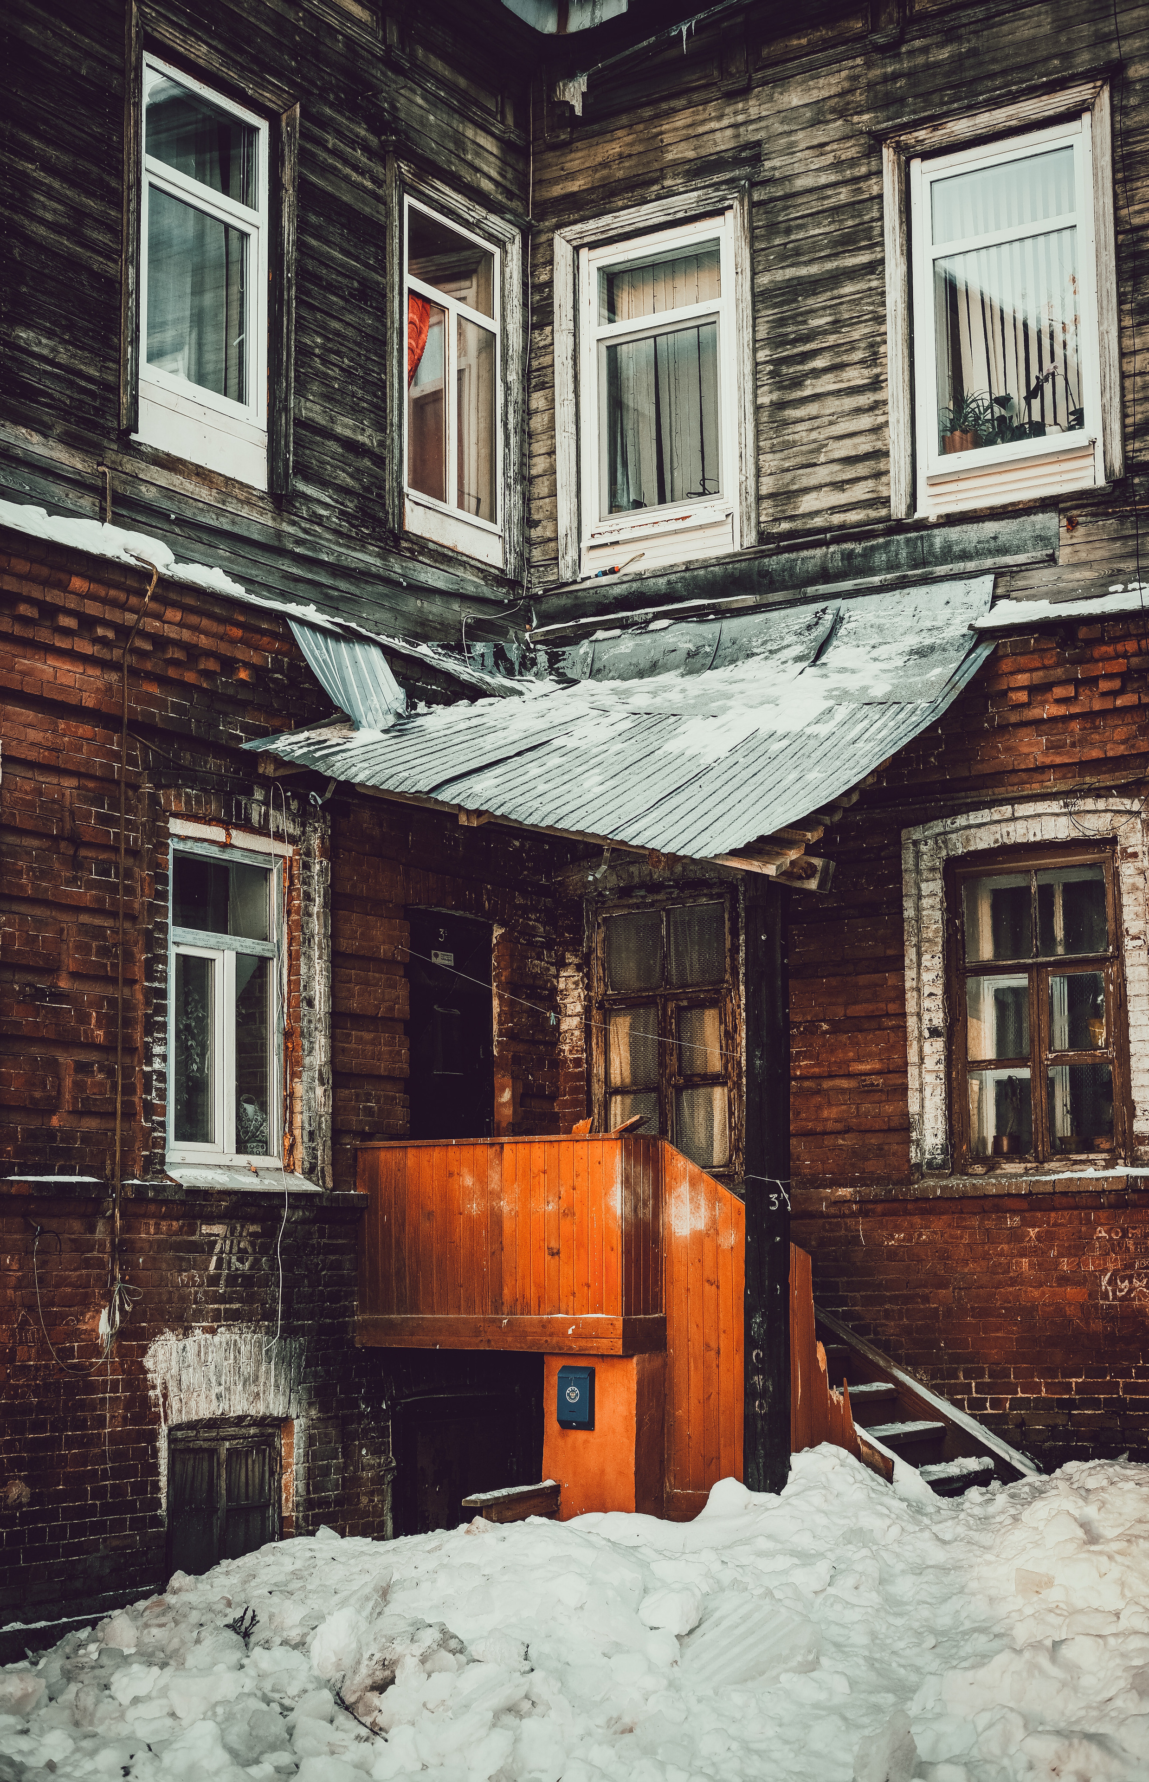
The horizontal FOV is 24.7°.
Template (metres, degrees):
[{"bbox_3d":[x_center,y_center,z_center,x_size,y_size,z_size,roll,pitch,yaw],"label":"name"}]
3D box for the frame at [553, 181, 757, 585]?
[{"bbox_3d":[0.507,-3.039,15.900,1.392,2.261,0.150,-6,-10,32],"label":"frame"}]

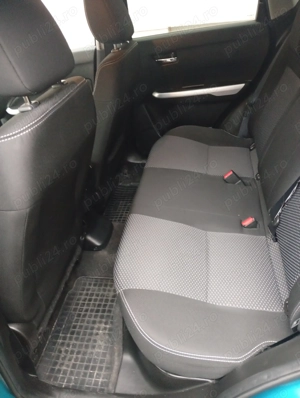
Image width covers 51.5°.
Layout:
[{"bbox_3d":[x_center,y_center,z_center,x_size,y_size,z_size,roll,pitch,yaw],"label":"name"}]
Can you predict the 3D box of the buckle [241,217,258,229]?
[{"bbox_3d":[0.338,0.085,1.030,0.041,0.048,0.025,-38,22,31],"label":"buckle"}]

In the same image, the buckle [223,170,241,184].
[{"bbox_3d":[0.349,-0.089,1.322,0.060,0.044,0.026,28,20,-32],"label":"buckle"}]

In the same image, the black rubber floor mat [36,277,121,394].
[{"bbox_3d":[-0.227,0.479,1.188,0.300,0.022,0.461,0,37,11],"label":"black rubber floor mat"}]

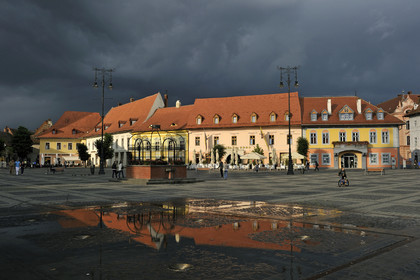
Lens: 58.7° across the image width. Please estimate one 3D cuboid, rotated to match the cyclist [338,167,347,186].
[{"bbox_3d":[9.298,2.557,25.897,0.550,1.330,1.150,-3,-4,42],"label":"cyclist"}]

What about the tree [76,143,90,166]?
[{"bbox_3d":[-31.854,3.832,93.934,3.600,6.400,3.600,0,-3,0],"label":"tree"}]

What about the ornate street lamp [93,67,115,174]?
[{"bbox_3d":[-13.434,-2.377,47.211,2.500,13.500,0.800,0,-3,-8],"label":"ornate street lamp"}]

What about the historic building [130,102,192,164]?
[{"bbox_3d":[-9.965,-0.765,101.183,17.200,16.200,13.000,-2,-4,28],"label":"historic building"}]

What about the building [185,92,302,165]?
[{"bbox_3d":[9.909,-2.046,93.623,27.090,17.900,15.000,-1,-3,21],"label":"building"}]

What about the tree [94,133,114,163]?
[{"bbox_3d":[-22.222,2.275,77.996,4.300,7.600,4.300,0,-3,0],"label":"tree"}]

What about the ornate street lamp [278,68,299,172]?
[{"bbox_3d":[9.690,-2.263,45.702,2.500,13.100,0.800,0,-3,0],"label":"ornate street lamp"}]

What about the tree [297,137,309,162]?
[{"bbox_3d":[18.167,2.511,72.975,2.400,6.500,2.400,0,-3,0],"label":"tree"}]

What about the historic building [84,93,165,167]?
[{"bbox_3d":[-24.476,-1.875,116.037,16.000,20.400,31.600,3,-4,-40],"label":"historic building"}]

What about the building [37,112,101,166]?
[{"bbox_3d":[-46.633,-0.102,124.326,15.690,18.300,15.000,1,-3,-12],"label":"building"}]

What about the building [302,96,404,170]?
[{"bbox_3d":[31.406,-1.619,87.909,20.660,16.400,15.000,0,-3,7],"label":"building"}]

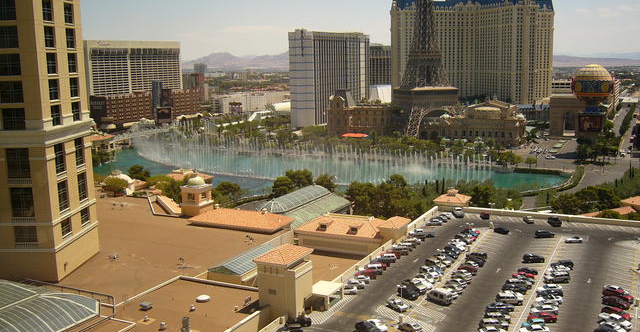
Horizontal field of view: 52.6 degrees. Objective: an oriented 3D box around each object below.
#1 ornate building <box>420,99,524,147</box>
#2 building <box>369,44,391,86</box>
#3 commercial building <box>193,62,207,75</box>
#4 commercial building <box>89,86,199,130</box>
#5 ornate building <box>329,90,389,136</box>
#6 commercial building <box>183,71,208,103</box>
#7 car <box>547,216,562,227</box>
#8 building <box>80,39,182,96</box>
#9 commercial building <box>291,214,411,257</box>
[{"bbox_3d":[107.954,-32.251,451.537,64.000,30.000,41.000,3,10,27],"label":"ornate building"},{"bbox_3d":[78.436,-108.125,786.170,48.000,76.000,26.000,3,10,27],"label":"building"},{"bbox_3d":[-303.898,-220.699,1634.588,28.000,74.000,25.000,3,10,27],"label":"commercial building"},{"bbox_3d":[-168.005,-56.091,634.307,27.000,29.000,130.000,3,10,27],"label":"commercial building"},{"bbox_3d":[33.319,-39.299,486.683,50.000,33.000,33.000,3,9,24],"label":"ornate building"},{"bbox_3d":[-147.624,-88.421,786.409,28.000,45.500,20.000,3,10,27],"label":"commercial building"},{"bbox_3d":[64.626,15.433,177.722,1.938,1.785,4.845,-1,9,-1],"label":"car"},{"bbox_3d":[-221.326,-104.445,770.090,22.000,85.000,140.650,5,11,33],"label":"building"},{"bbox_3d":[9.211,16.669,171.383,22.700,7.400,23.000,3,10,27],"label":"commercial building"}]

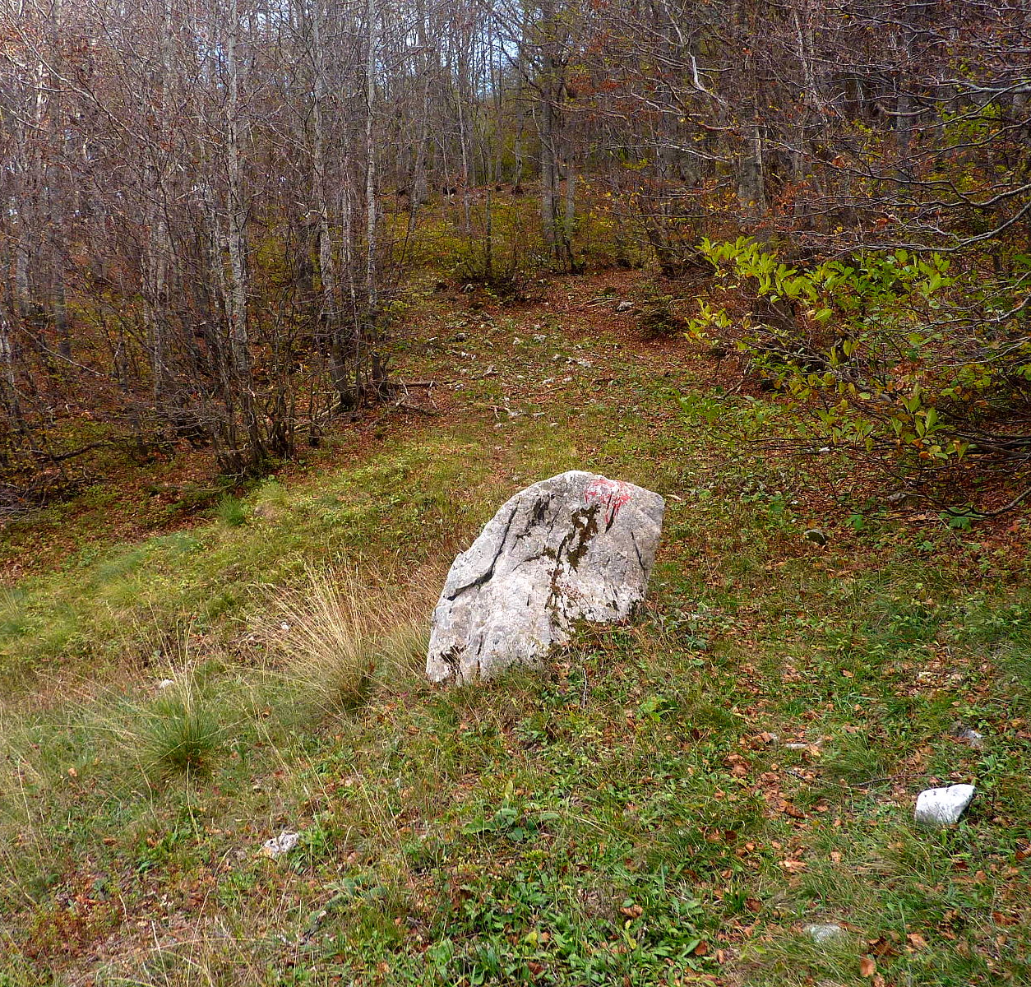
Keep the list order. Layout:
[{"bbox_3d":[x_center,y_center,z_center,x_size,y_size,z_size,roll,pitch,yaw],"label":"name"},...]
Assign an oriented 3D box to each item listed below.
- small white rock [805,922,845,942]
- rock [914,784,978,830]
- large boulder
[{"bbox_3d":[0.780,1.110,2.400,0.105,0.042,0.078,0,4,-6],"label":"small white rock"},{"bbox_3d":[1.349,0.982,2.980,0.185,0.115,0.140,0,4,-6],"label":"rock"},{"bbox_3d":[0.143,0.415,4.650,1.100,0.980,0.720,-1,4,-16],"label":"large boulder"}]

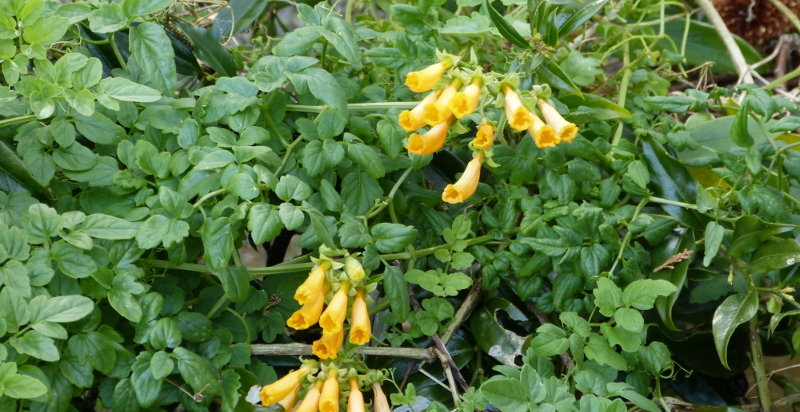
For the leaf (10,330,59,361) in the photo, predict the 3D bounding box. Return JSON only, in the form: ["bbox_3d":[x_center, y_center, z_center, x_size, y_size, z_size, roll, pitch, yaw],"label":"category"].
[{"bbox_3d":[-0.172,0.067,2.043,0.024,0.006,0.014,21,59,3],"label":"leaf"}]

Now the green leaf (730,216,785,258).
[{"bbox_3d":[0.203,0.018,2.450,0.041,0.008,0.019,-22,57,-8],"label":"green leaf"}]

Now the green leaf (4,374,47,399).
[{"bbox_3d":[-0.220,0.106,2.550,0.025,0.008,0.018,4,53,-4],"label":"green leaf"}]

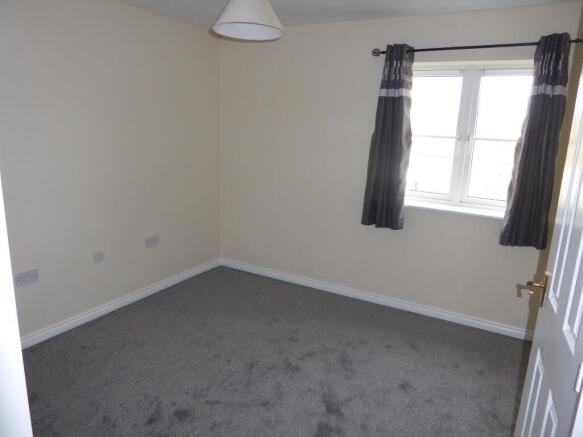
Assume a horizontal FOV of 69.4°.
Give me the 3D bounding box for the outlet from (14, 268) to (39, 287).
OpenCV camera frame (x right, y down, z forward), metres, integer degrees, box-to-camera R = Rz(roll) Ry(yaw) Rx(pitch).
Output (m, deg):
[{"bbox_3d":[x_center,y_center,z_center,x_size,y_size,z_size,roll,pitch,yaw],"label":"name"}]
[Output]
[{"bbox_3d":[-1.690,0.380,2.698,0.014,0.086,0.146,9,15,28],"label":"outlet"}]

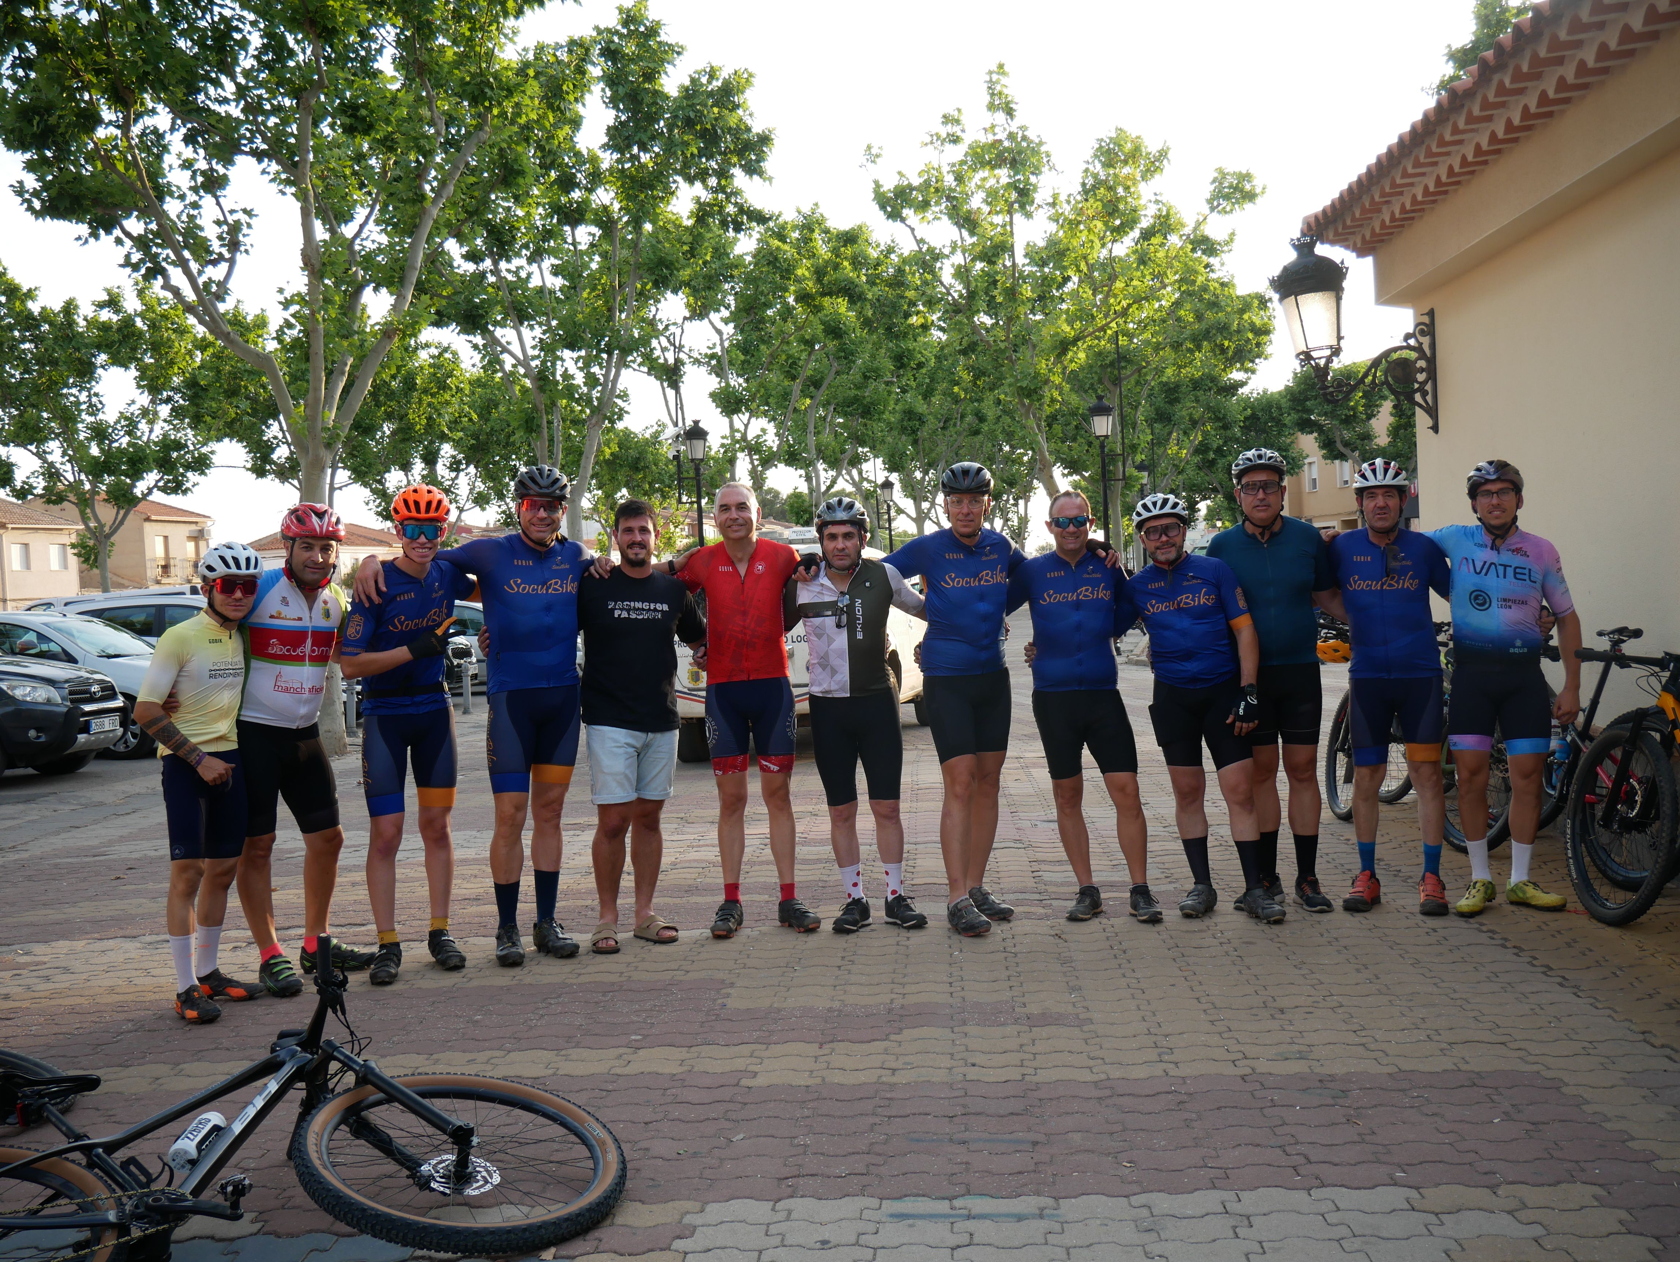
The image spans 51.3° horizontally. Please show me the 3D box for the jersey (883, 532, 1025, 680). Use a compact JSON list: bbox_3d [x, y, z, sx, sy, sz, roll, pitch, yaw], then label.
[{"bbox_3d":[0.474,-0.114,7.220,0.590,0.610,0.300,-2,1,-5],"label":"jersey"}]

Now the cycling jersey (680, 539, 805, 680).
[{"bbox_3d":[-0.399,-0.086,7.131,0.510,0.600,0.270,-2,0,-2],"label":"cycling jersey"}]

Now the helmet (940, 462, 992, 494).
[{"bbox_3d":[0.515,-0.616,7.101,0.212,0.160,0.275,-2,0,3],"label":"helmet"}]

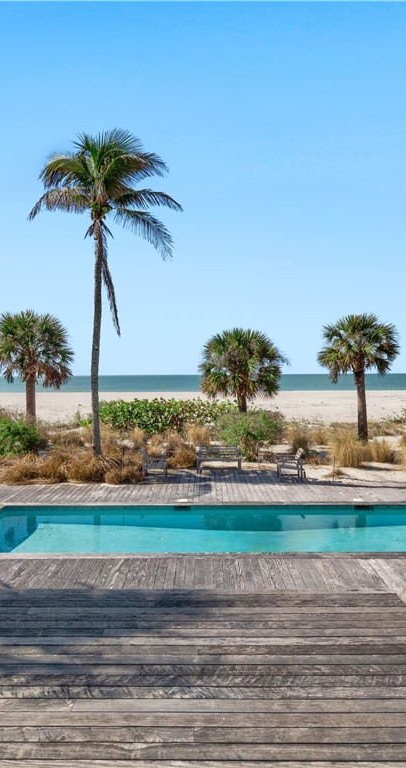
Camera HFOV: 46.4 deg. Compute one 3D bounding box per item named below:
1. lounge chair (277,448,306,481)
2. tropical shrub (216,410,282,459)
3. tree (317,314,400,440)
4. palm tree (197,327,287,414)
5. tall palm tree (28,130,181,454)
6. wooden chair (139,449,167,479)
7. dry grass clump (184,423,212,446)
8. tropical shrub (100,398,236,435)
[{"bbox_3d":[2.500,2.272,13.448,0.700,0.880,0.610,0,1,0],"label":"lounge chair"},{"bbox_3d":[1.655,1.771,17.139,2.400,1.750,2.200,0,1,0],"label":"tropical shrub"},{"bbox_3d":[6.998,-0.225,21.300,3.690,5.810,3.600,0,1,0],"label":"tree"},{"bbox_3d":[1.908,-0.047,22.300,4.150,5.140,3.900,0,1,0],"label":"palm tree"},{"bbox_3d":[-3.829,-3.518,18.400,5.990,12.670,5.800,0,1,0],"label":"tall palm tree"},{"bbox_3d":[-1.380,2.305,13.698,0.710,0.870,0.610,0,1,0],"label":"wooden chair"},{"bbox_3d":[-0.239,2.173,20.550,1.213,1.005,1.150,0,1,0],"label":"dry grass clump"},{"bbox_3d":[-1.943,1.784,25.200,7.490,2.020,3.000,0,1,0],"label":"tropical shrub"}]

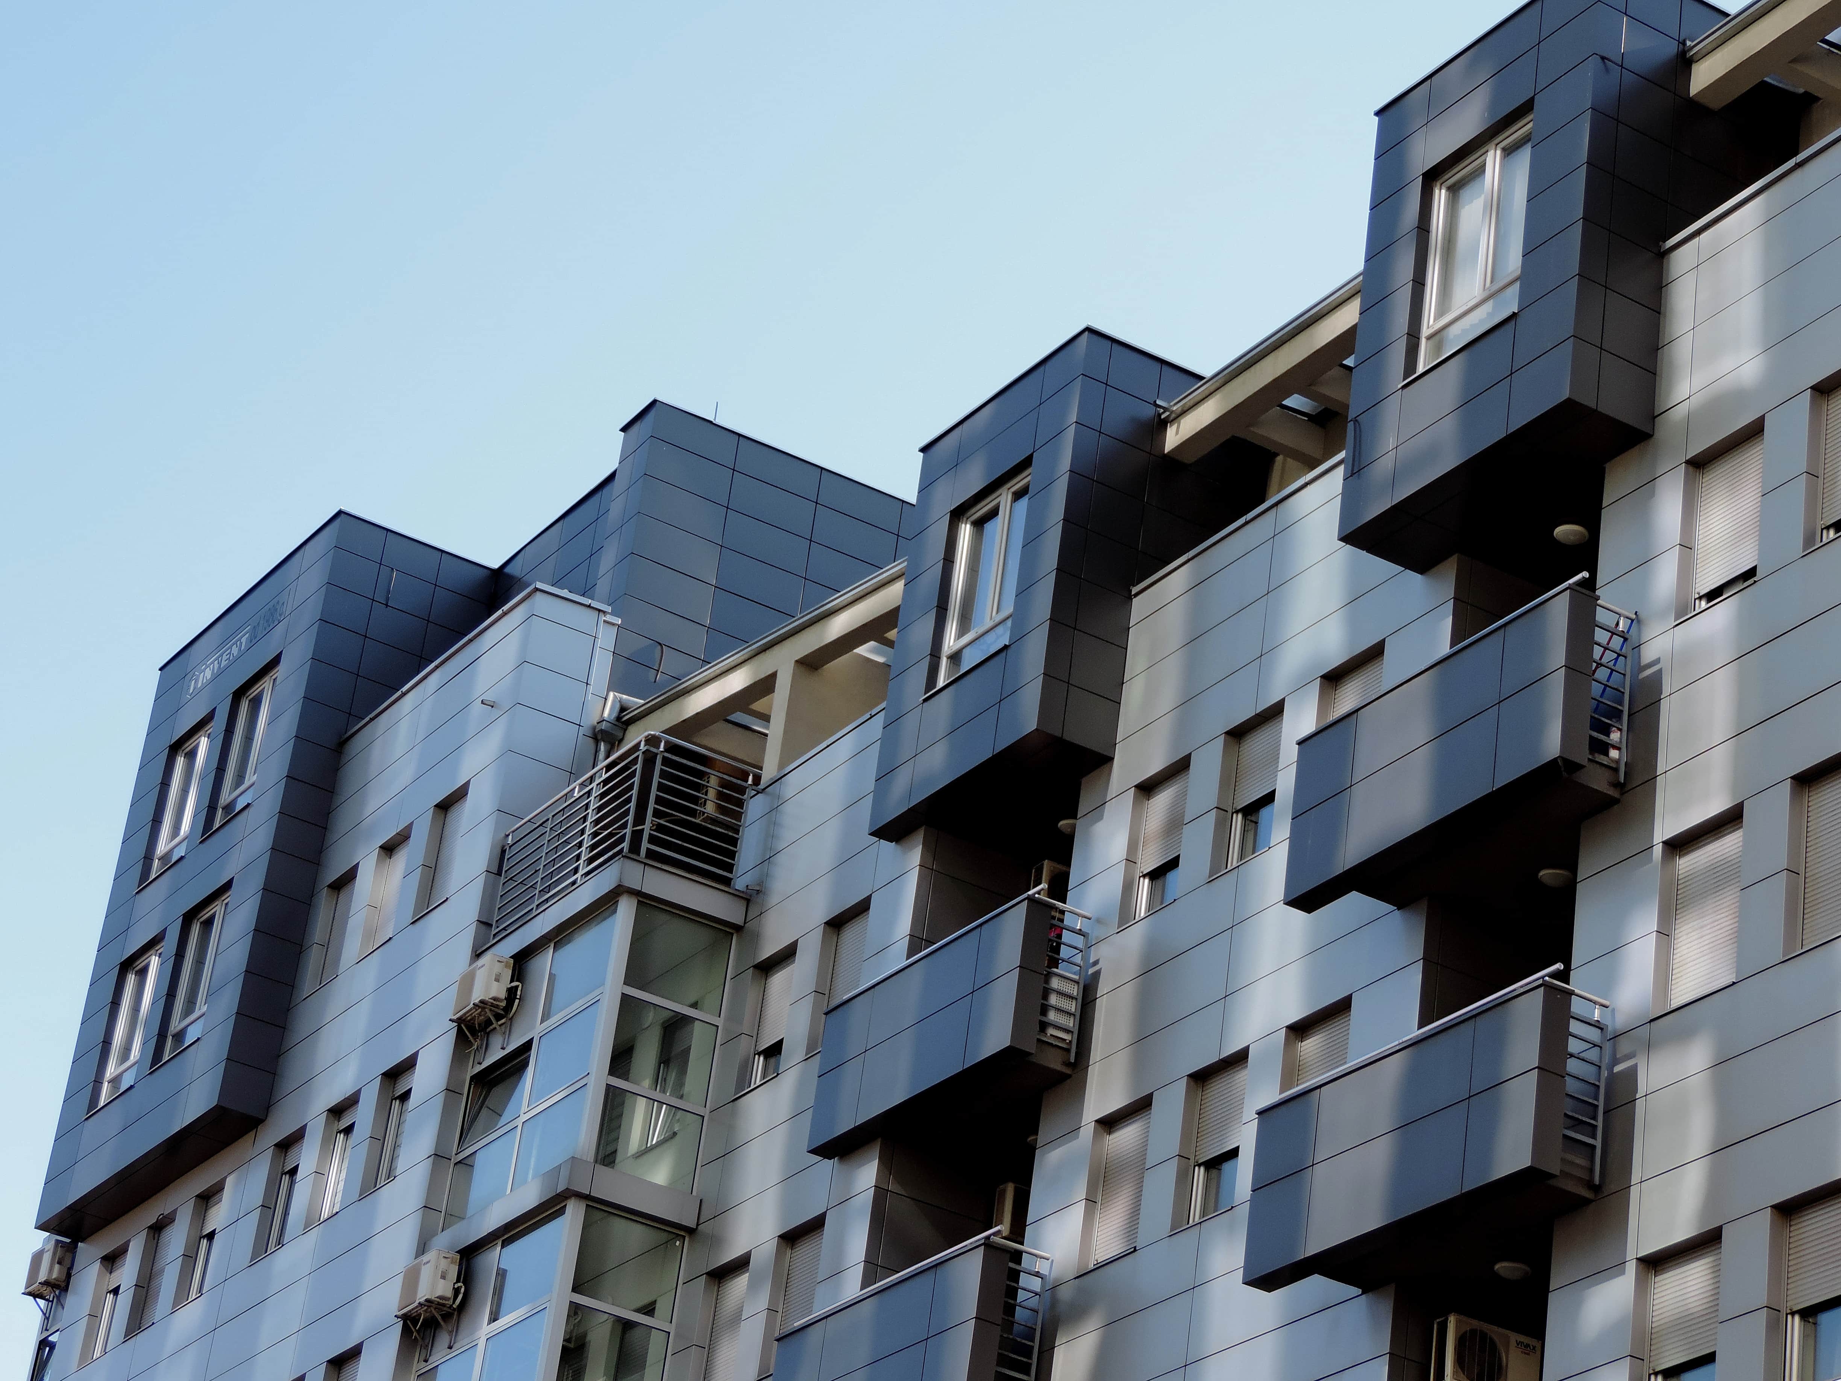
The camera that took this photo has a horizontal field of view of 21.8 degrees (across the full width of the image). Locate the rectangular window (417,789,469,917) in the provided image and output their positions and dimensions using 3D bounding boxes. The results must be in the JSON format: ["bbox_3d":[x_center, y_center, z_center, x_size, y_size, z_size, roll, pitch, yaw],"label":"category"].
[{"bbox_3d":[-4.567,1.641,47.060,0.120,1.279,0.809,21,-30,-24],"label":"rectangular window"}]

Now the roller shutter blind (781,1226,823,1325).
[{"bbox_3d":[-0.977,5.193,40.871,0.053,1.258,0.739,21,-30,-24],"label":"roller shutter blind"}]

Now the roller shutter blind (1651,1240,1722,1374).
[{"bbox_3d":[4.839,3.843,29.895,0.050,0.713,0.713,21,-30,-24],"label":"roller shutter blind"}]

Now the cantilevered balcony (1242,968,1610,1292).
[{"bbox_3d":[3.582,3.181,33.670,0.670,1.502,3.475,21,-30,-24],"label":"cantilevered balcony"}]

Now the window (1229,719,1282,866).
[{"bbox_3d":[2.676,0.814,37.001,0.120,1.235,0.748,21,-30,-24],"label":"window"}]

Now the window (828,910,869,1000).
[{"bbox_3d":[-0.592,2.415,41.151,0.050,1.061,0.766,21,-30,-24],"label":"window"}]

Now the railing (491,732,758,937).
[{"bbox_3d":[-2.842,1.644,45.611,1.250,1.285,2.992,21,-30,-24],"label":"railing"}]

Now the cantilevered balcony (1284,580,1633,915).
[{"bbox_3d":[3.787,0.535,33.838,0.563,1.478,3.291,21,-30,-24],"label":"cantilevered balcony"}]

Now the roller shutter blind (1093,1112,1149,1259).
[{"bbox_3d":[1.608,3.817,36.639,0.053,1.267,0.757,21,-30,-24],"label":"roller shutter blind"}]

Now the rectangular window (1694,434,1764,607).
[{"bbox_3d":[5.546,-1.209,32.516,0.053,1.065,0.757,21,-30,-24],"label":"rectangular window"}]

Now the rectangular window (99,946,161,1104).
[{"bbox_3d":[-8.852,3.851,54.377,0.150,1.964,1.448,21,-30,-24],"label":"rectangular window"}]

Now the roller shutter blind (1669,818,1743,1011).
[{"bbox_3d":[5.423,1.554,32.433,0.110,1.348,0.878,21,-30,-24],"label":"roller shutter blind"}]

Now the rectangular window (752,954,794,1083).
[{"bbox_3d":[-1.203,2.924,42.102,0.120,1.279,0.800,21,-30,-24],"label":"rectangular window"}]

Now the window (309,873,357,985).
[{"bbox_3d":[-5.890,2.517,49.116,0.120,1.279,0.818,21,-30,-24],"label":"window"}]

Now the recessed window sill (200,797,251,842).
[{"bbox_3d":[-7.574,1.482,52.599,0.150,0.053,1.417,21,-30,-24],"label":"recessed window sill"}]

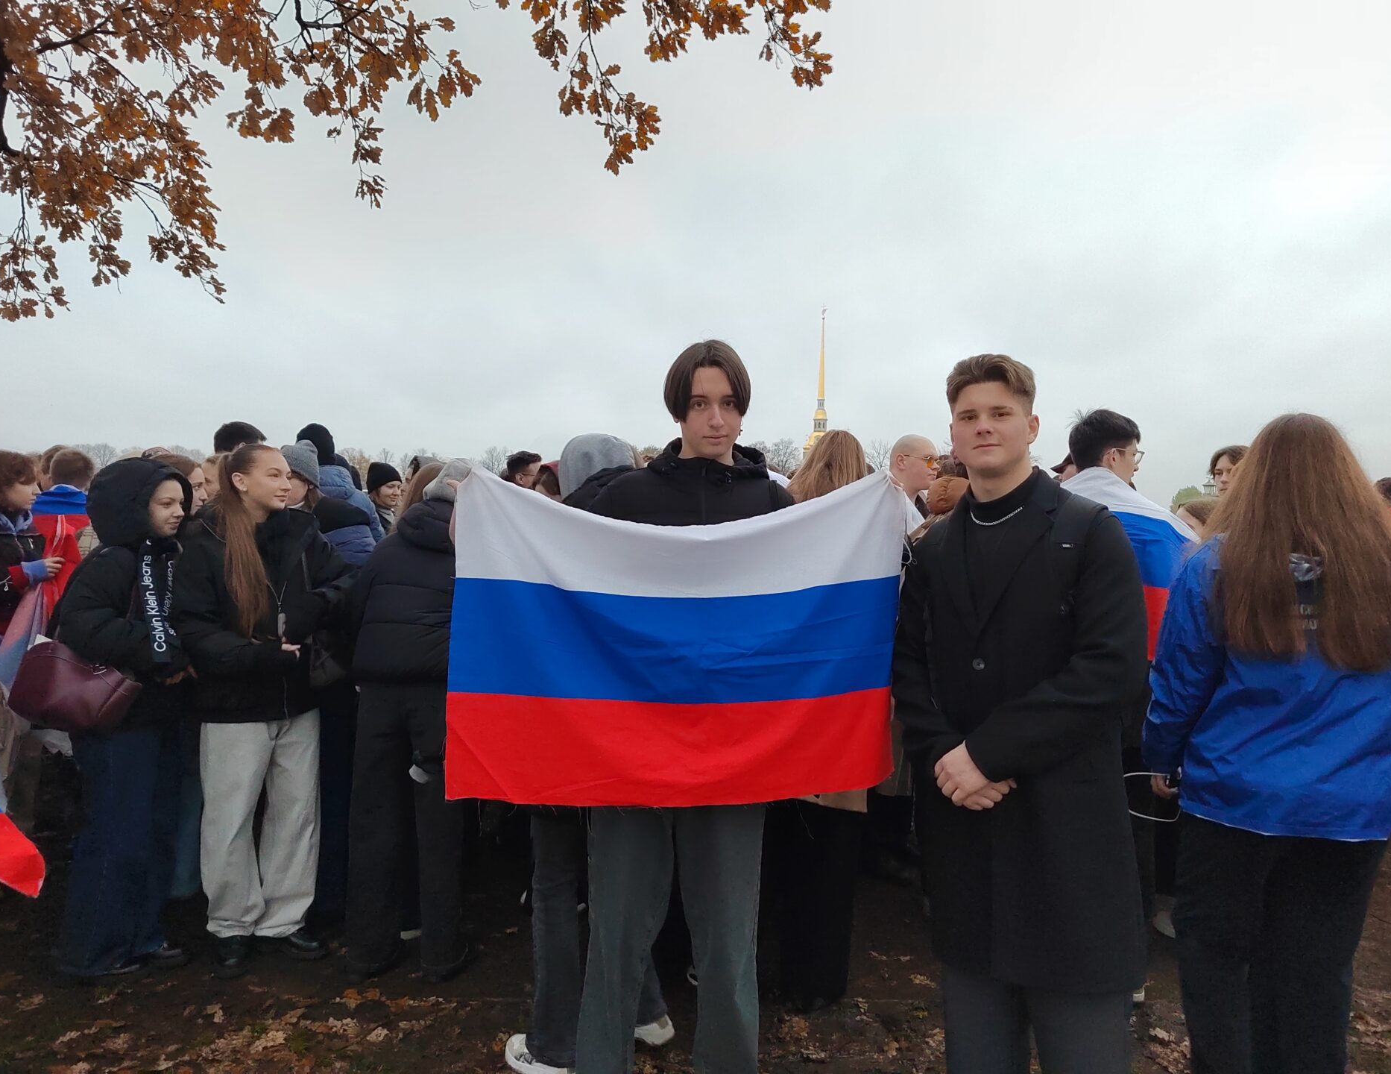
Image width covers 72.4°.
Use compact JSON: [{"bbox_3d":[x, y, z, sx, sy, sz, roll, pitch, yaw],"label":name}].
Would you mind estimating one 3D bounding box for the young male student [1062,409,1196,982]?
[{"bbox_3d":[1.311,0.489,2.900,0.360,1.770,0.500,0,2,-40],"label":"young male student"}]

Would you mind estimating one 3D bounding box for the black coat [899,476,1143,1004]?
[{"bbox_3d":[0.657,0.378,1.930,0.510,1.040,0.340,3,2,40],"label":"black coat"}]

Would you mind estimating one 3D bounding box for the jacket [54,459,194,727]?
[{"bbox_3d":[-1.816,0.179,3.020,0.370,0.830,0.430,2,2,16],"label":"jacket"}]

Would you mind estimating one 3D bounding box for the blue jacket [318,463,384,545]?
[{"bbox_3d":[-1.749,0.003,4.500,0.560,0.700,0.380,0,2,-21],"label":"blue jacket"}]

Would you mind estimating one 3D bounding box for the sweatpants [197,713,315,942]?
[{"bbox_3d":[-1.411,0.857,3.080,0.370,0.860,0.280,0,2,-23],"label":"sweatpants"}]

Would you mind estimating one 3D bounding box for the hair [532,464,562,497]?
[{"bbox_3d":[-0.642,-0.246,4.150,0.180,0.190,0.190,3,2,41],"label":"hair"}]

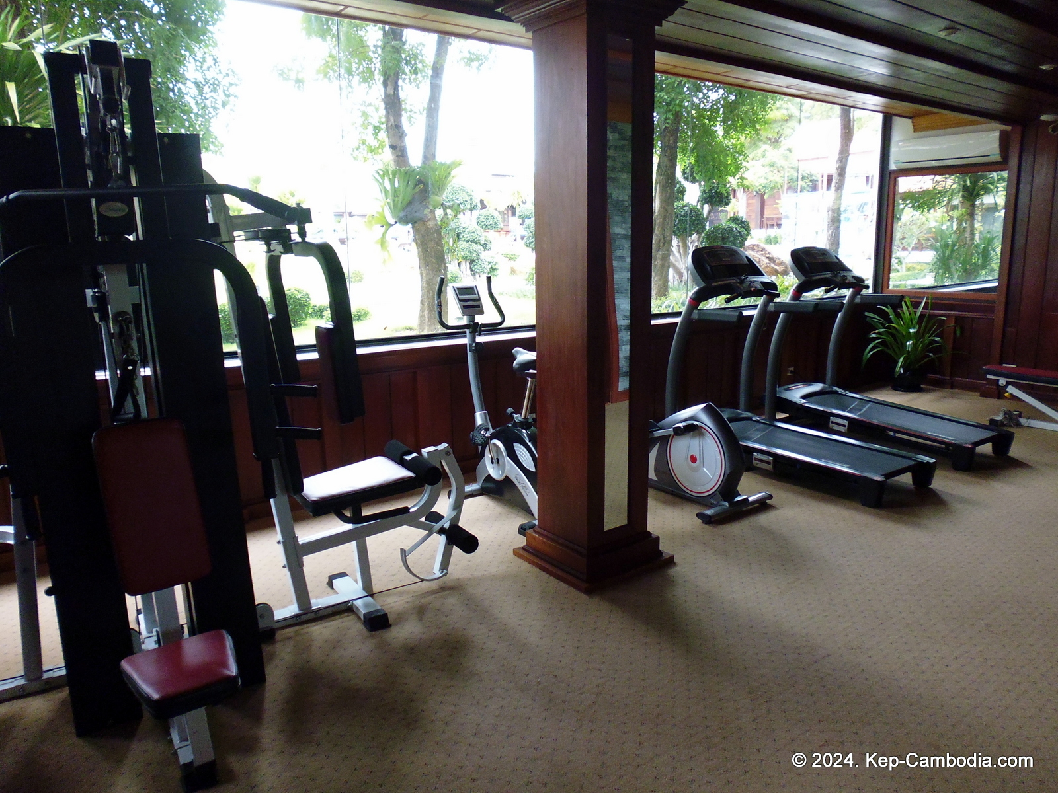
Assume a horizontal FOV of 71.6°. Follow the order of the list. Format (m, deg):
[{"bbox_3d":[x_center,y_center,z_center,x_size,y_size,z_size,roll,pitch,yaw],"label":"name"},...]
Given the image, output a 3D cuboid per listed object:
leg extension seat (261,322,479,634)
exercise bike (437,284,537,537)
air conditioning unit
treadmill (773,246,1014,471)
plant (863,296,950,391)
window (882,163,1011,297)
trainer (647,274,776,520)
[{"bbox_3d":[-0.712,0.322,3.115,0.954,1.207,0.551,-9,13,-35],"label":"leg extension seat"},{"bbox_3d":[-0.124,-0.016,4.370,0.499,1.378,0.998,-9,13,-35],"label":"exercise bike"},{"bbox_3d":[4.294,-2.542,7.568,0.194,0.283,1.006,-9,13,-35],"label":"air conditioning unit"},{"bbox_3d":[2.706,-0.392,5.694,0.864,1.520,1.758,-9,13,-35],"label":"treadmill"},{"bbox_3d":[4.126,-0.564,7.856,0.834,0.998,0.834,-9,13,-35],"label":"plant"},{"bbox_3d":[4.387,-1.741,7.779,0.104,1.274,1.185,-9,13,-35],"label":"window"},{"bbox_3d":[0.847,-0.174,4.649,0.626,1.550,1.475,-9,13,-35],"label":"trainer"}]

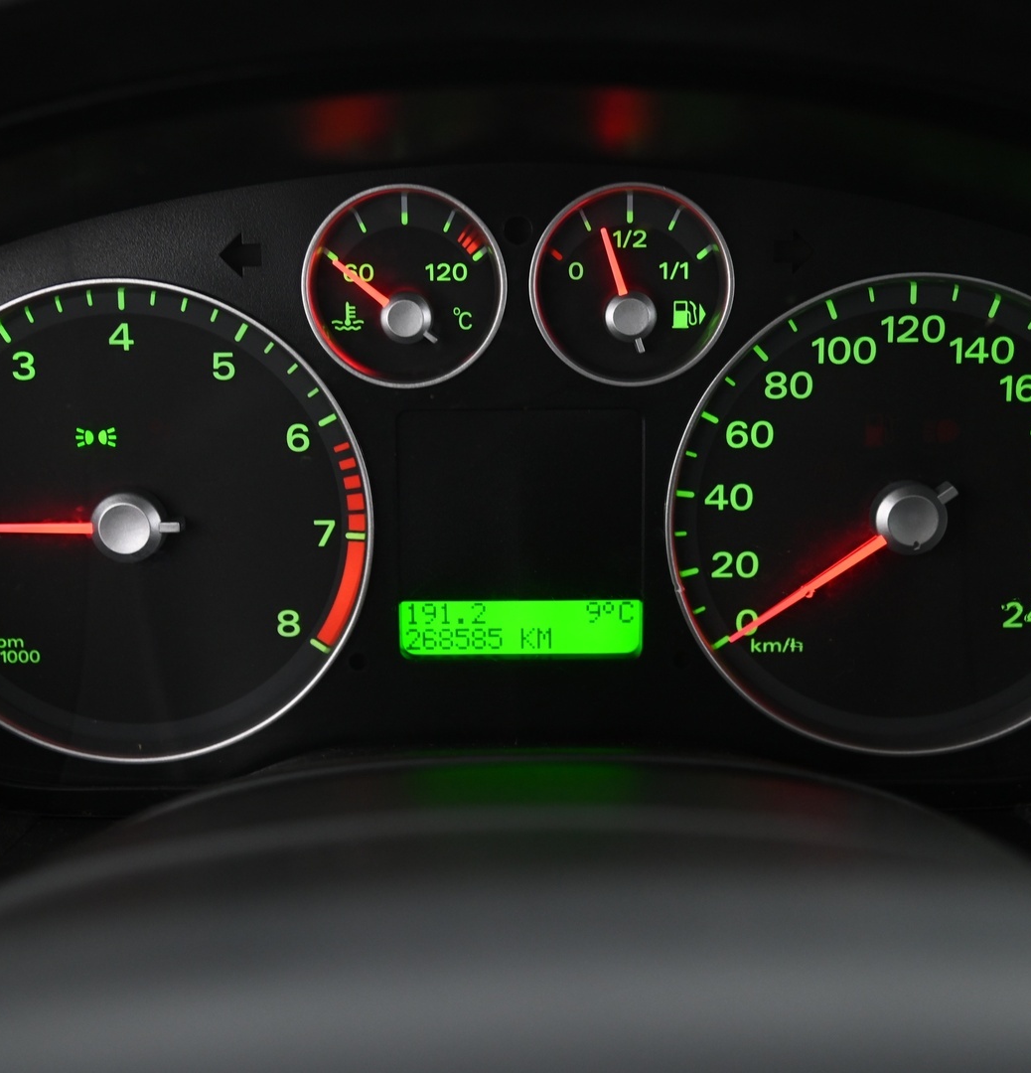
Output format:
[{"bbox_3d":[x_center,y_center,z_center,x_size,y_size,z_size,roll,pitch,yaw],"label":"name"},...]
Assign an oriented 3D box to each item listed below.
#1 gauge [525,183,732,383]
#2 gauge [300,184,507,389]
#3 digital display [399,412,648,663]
[{"bbox_3d":[0.024,-0.054,0.381,0.042,0.042,0.015,0,12,0],"label":"gauge"},{"bbox_3d":[-0.023,-0.054,0.381,0.043,0.042,0.015,0,12,0],"label":"gauge"},{"bbox_3d":[0.001,-0.002,0.391,0.053,0.055,0.008,0,12,0],"label":"digital display"}]

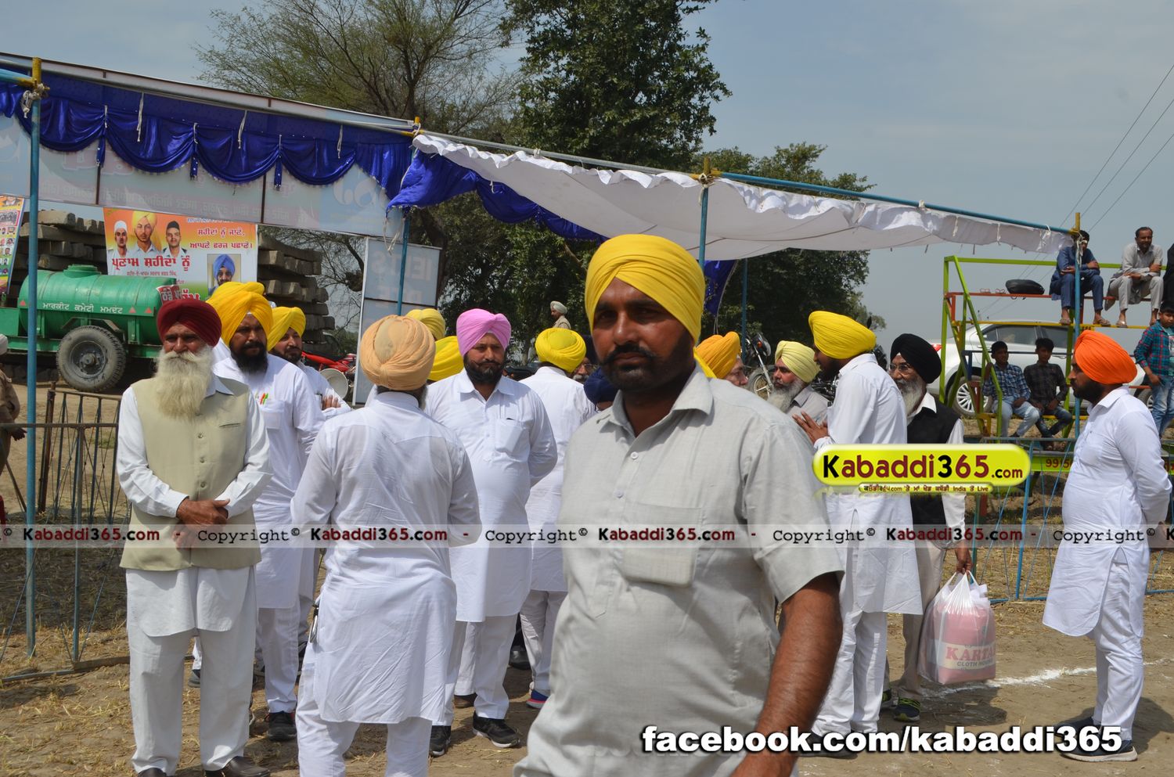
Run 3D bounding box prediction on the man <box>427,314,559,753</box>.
[{"bbox_3d":[-0.390,0.575,5.200,0.560,1.800,0.400,1,0,-10],"label":"man"}]

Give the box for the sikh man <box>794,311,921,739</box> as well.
[{"bbox_3d":[1.119,0.585,5.220,0.500,1.810,0.480,3,2,29],"label":"sikh man"}]

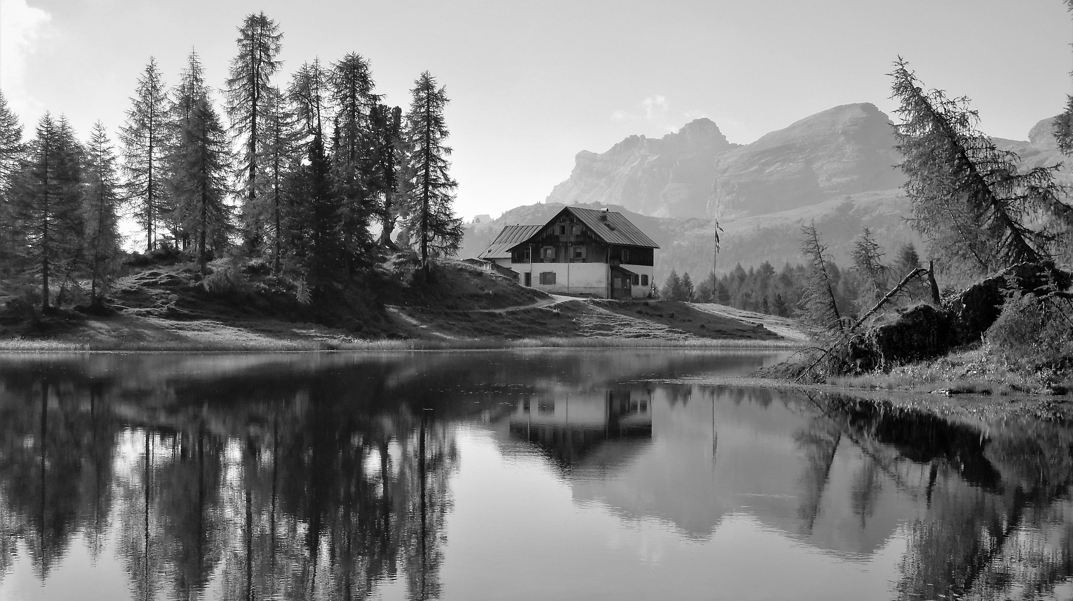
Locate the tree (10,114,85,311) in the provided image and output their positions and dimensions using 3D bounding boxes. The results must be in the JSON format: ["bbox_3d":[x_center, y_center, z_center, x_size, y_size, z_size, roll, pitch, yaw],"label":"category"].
[{"bbox_3d":[-34.850,-6.250,137.000,5.320,14.050,5.320,1,-1,0],"label":"tree"}]

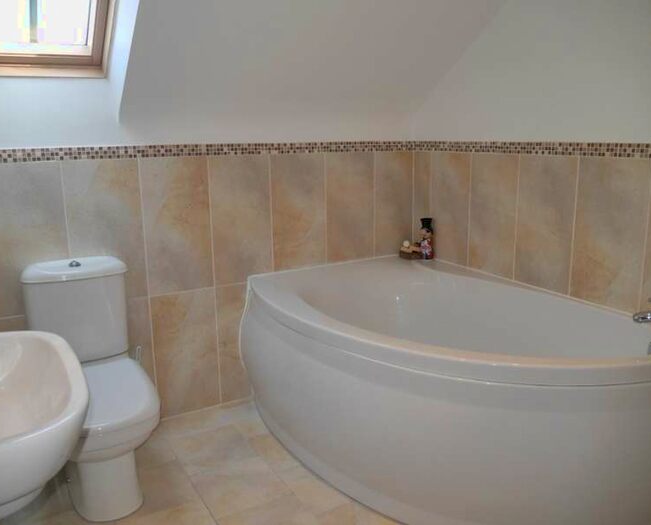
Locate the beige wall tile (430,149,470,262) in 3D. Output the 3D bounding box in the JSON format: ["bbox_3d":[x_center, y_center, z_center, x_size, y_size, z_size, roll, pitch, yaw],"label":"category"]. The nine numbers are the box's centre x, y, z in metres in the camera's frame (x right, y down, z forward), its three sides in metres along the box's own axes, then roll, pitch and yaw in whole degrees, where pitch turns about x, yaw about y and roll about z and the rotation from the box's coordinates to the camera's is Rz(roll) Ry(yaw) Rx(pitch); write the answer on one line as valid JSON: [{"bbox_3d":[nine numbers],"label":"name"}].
[{"bbox_3d":[0.631,-0.255,2.898,0.010,0.598,0.298,-7,14,-28],"label":"beige wall tile"}]

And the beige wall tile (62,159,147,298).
[{"bbox_3d":[-0.902,-0.122,2.347,0.294,0.594,0.010,-8,15,-29],"label":"beige wall tile"}]

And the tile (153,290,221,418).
[{"bbox_3d":[-0.647,0.425,2.649,0.298,0.589,0.010,-7,14,-28],"label":"tile"}]

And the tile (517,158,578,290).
[{"bbox_3d":[0.924,-0.146,2.386,0.010,0.598,0.298,-7,14,-28],"label":"tile"}]

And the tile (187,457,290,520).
[{"bbox_3d":[-0.322,0.843,2.131,0.295,0.010,0.295,-7,14,-28],"label":"tile"}]

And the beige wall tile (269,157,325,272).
[{"bbox_3d":[-0.130,-0.236,2.778,0.294,0.579,0.010,-8,15,-29],"label":"beige wall tile"}]

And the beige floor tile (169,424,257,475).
[{"bbox_3d":[-0.476,0.787,2.381,0.288,0.010,0.294,-8,15,-29],"label":"beige floor tile"}]

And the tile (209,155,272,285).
[{"bbox_3d":[-0.392,-0.192,2.663,0.298,0.598,0.010,-7,14,-28],"label":"tile"}]

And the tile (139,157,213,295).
[{"bbox_3d":[-0.654,-0.157,2.521,0.298,0.598,0.010,-7,14,-28],"label":"tile"}]

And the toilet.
[{"bbox_3d":[-0.849,0.434,2.078,0.385,0.820,0.700,-8,15,-29],"label":"toilet"}]

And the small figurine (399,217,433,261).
[{"bbox_3d":[0.484,-0.128,3.022,0.170,0.213,0.090,5,14,23],"label":"small figurine"}]

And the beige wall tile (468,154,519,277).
[{"bbox_3d":[0.778,-0.211,2.631,0.010,0.579,0.289,-8,15,-29],"label":"beige wall tile"}]

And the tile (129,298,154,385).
[{"bbox_3d":[-0.897,0.458,2.480,0.294,0.591,0.010,-8,15,-29],"label":"tile"}]

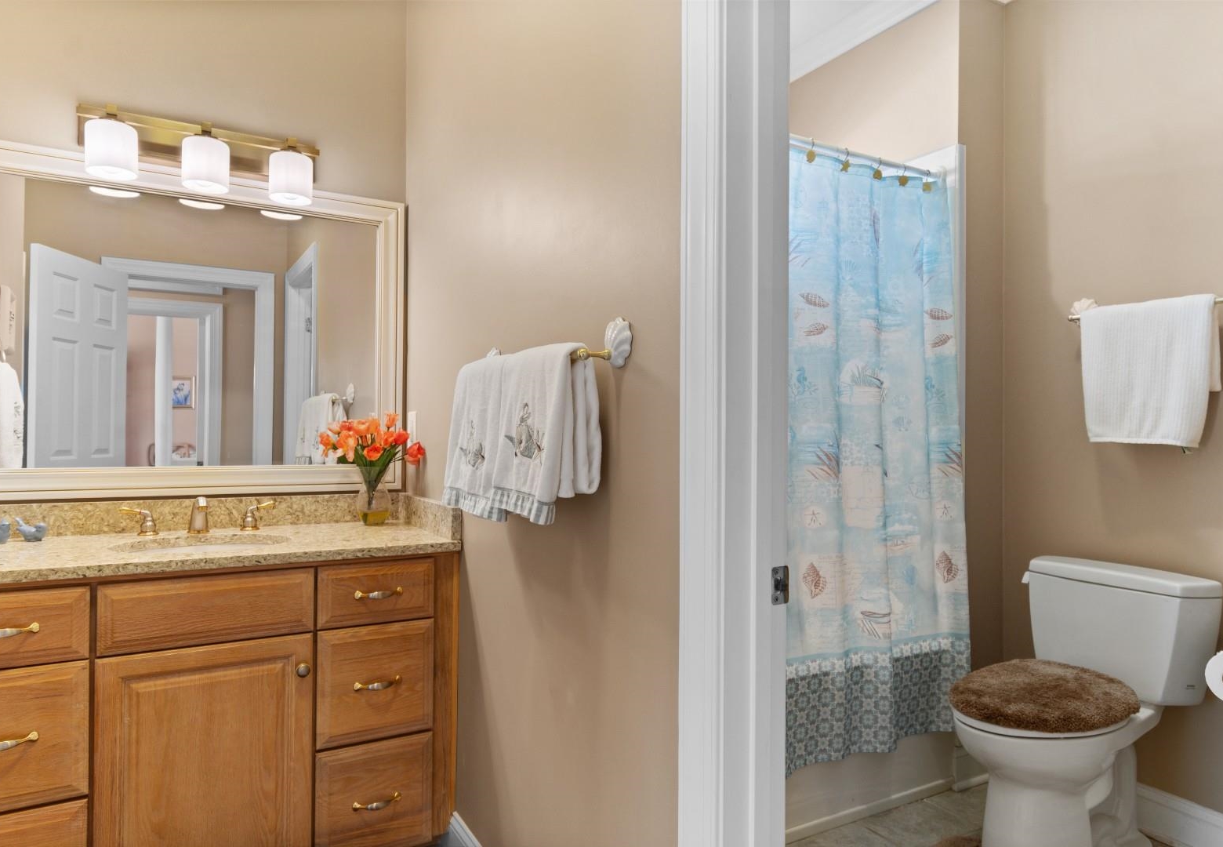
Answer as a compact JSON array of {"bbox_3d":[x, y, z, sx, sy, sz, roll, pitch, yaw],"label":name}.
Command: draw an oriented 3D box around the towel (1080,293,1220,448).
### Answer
[{"bbox_3d":[1.521,-0.141,2.116,0.090,0.410,0.345,1,-1,-30],"label":"towel"}]

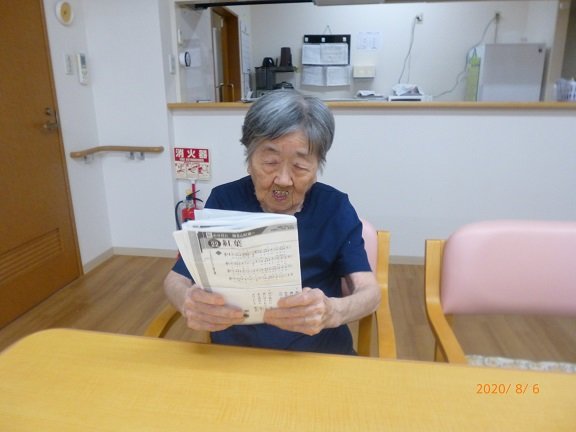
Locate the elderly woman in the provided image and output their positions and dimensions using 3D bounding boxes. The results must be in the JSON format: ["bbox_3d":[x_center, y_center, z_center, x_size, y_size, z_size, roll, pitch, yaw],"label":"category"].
[{"bbox_3d":[-0.032,0.306,0.832,0.440,1.090,0.570,1,15,6],"label":"elderly woman"}]

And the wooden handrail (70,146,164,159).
[{"bbox_3d":[-1.035,-0.393,2.563,0.460,0.038,0.388,1,15,6],"label":"wooden handrail"}]

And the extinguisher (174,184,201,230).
[{"bbox_3d":[-0.639,0.074,2.740,0.184,0.520,0.140,1,15,6],"label":"extinguisher"}]

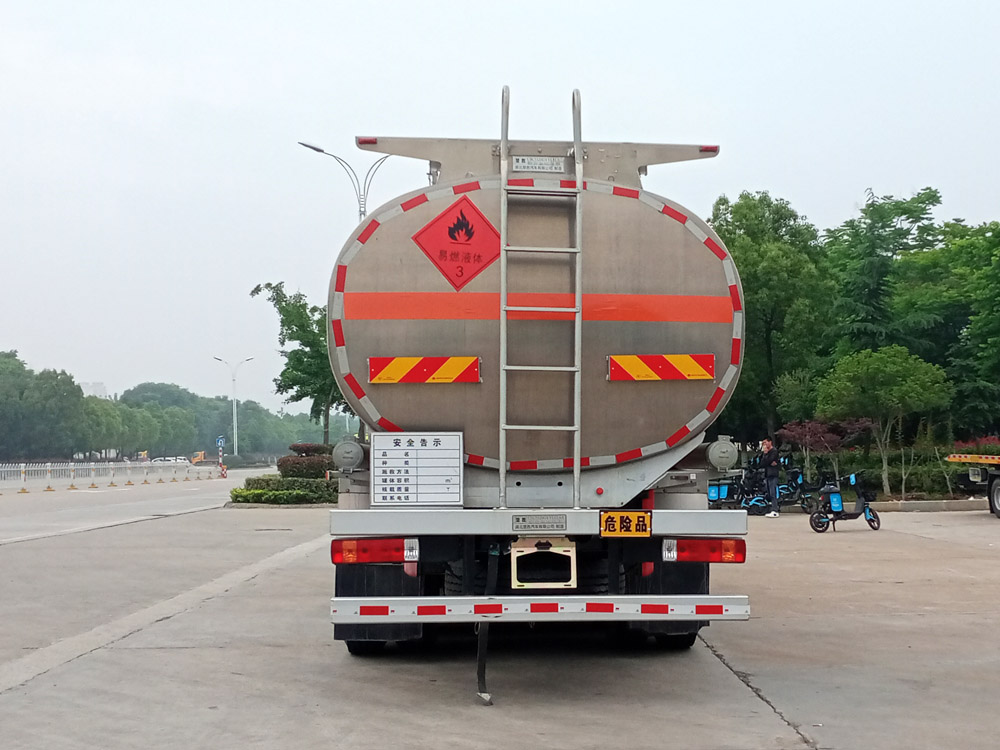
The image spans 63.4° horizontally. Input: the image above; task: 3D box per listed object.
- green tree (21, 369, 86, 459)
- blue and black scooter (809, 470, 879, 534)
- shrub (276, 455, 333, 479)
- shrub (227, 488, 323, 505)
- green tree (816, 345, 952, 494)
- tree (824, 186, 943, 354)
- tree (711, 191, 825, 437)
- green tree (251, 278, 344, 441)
[{"bbox_3d":[-36.431,3.712,66.000,5.600,8.600,5.500,0,-5,0],"label":"green tree"},{"bbox_3d":[6.117,2.236,14.300,1.550,1.100,0.620,2,-5,-20],"label":"blue and black scooter"},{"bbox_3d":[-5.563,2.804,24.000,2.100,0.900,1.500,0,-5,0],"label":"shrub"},{"bbox_3d":[-5.646,3.152,20.900,2.700,0.450,1.000,0,-5,0],"label":"shrub"},{"bbox_3d":[9.744,1.128,20.500,3.450,3.800,3.200,0,-5,0],"label":"green tree"},{"bbox_3d":[12.936,-1.513,27.500,4.400,9.600,4.200,0,-5,0],"label":"tree"},{"bbox_3d":[8.464,-1.245,25.500,4.200,9.200,4.200,0,-5,0],"label":"tree"},{"bbox_3d":[-5.898,0.241,26.000,4.100,7.100,4.000,0,-5,0],"label":"green tree"}]

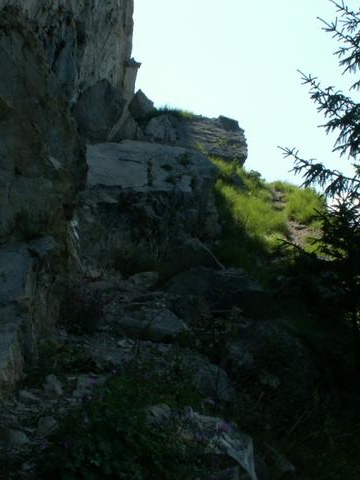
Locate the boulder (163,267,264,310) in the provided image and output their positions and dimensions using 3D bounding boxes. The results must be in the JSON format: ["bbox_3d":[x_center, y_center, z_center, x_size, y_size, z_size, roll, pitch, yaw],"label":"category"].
[{"bbox_3d":[0.496,0.749,9.900,1.425,0.661,1.000,1,-5,-10],"label":"boulder"}]

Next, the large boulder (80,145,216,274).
[{"bbox_3d":[-0.652,-0.498,12.200,2.589,2.353,1.900,1,-5,-10],"label":"large boulder"}]

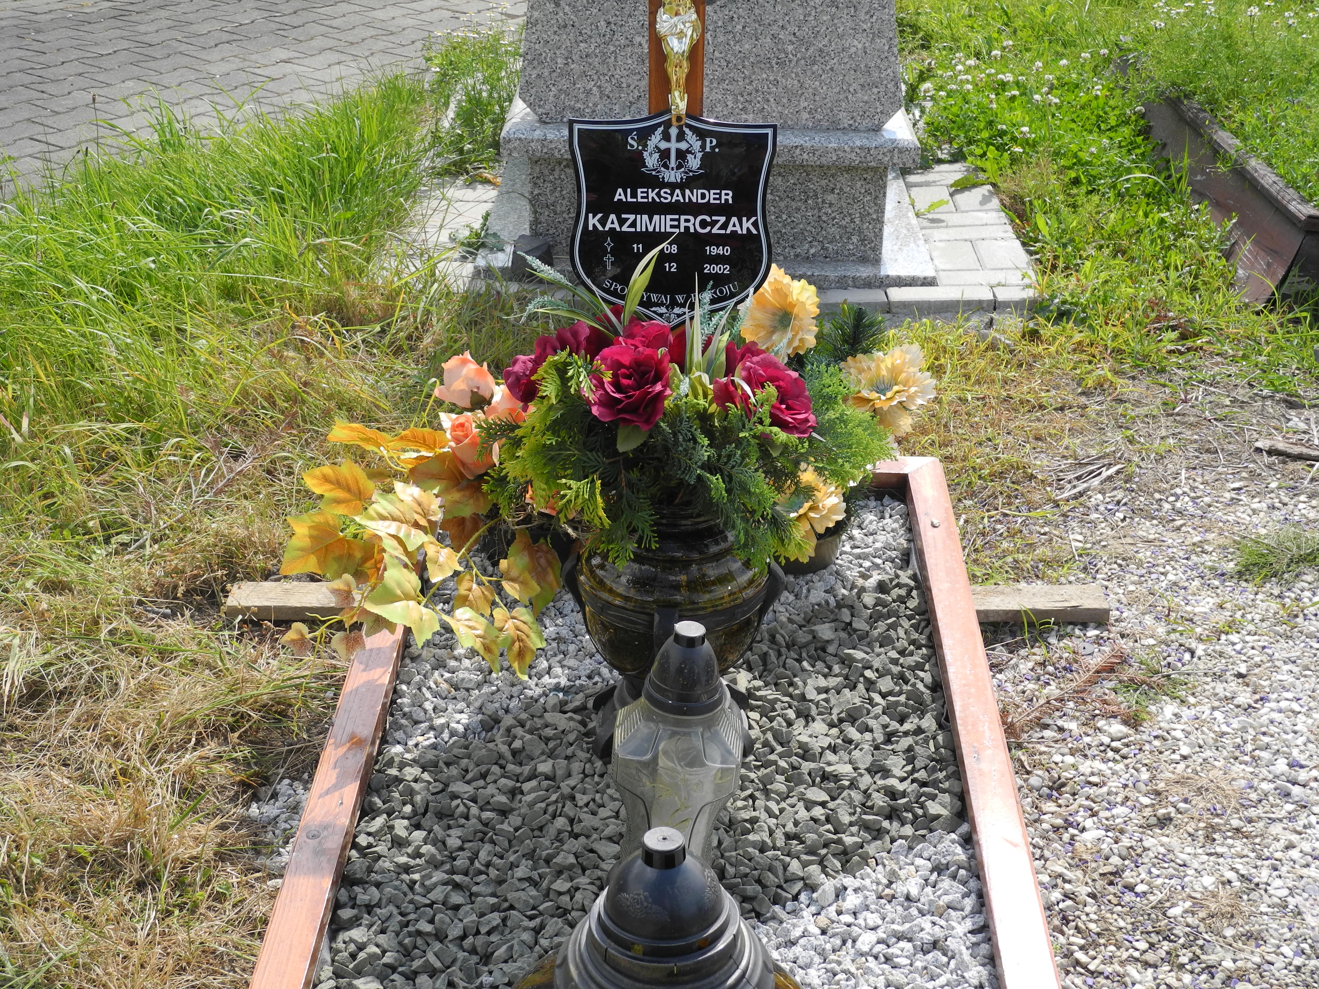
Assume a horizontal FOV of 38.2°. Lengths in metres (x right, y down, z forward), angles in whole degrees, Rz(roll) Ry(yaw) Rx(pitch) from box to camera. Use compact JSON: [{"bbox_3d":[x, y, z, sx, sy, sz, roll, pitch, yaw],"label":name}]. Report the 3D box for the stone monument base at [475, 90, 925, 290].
[{"bbox_3d":[0.096,-0.722,4.093,0.913,0.280,0.820,1,25,0],"label":"stone monument base"}]

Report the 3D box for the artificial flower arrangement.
[{"bbox_3d":[-0.054,-0.059,2.270,0.810,0.510,0.530,1,25,0],"label":"artificial flower arrangement"}]

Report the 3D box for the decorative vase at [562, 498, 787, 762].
[{"bbox_3d":[0.019,0.138,2.183,0.252,0.310,0.252,1,25,0],"label":"decorative vase"}]

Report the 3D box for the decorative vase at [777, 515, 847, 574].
[{"bbox_3d":[0.181,0.055,2.662,0.145,0.065,0.145,1,25,0],"label":"decorative vase"}]

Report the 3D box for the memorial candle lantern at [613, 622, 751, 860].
[{"bbox_3d":[0.017,0.270,1.901,0.135,0.310,0.135,4,25,-1],"label":"memorial candle lantern"}]

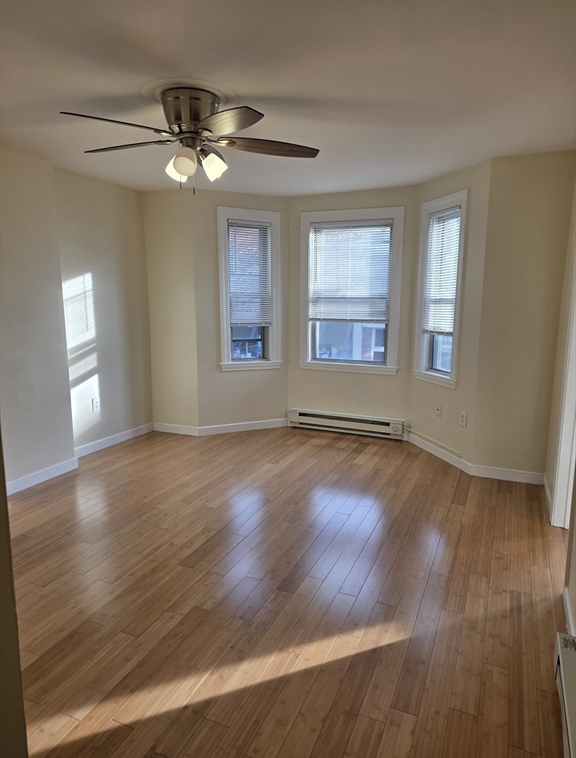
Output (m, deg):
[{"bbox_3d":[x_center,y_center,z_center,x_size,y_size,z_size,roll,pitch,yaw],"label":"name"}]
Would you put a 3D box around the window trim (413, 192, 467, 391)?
[{"bbox_3d":[1.298,-0.732,4.356,0.100,1.566,0.659,-3,10,-16],"label":"window trim"}]

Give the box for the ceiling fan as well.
[{"bbox_3d":[-0.478,-1.167,2.525,1.280,0.387,1.240,0,10,0],"label":"ceiling fan"}]

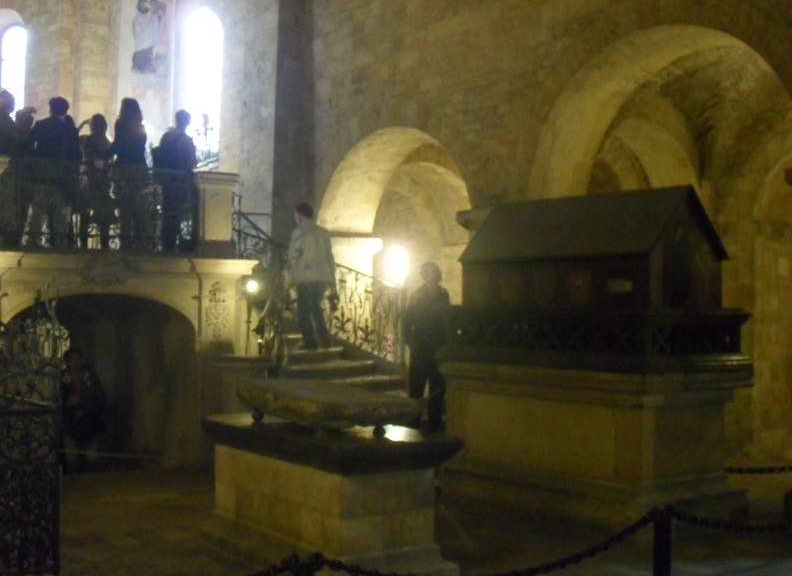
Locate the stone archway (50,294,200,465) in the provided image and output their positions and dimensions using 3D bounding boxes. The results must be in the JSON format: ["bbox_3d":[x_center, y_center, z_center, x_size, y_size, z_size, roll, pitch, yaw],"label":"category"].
[{"bbox_3d":[-3.265,1.004,12.522,2.055,1.875,0.800,1,-1,-36],"label":"stone archway"}]

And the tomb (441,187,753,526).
[{"bbox_3d":[1.731,0.572,10.433,1.227,2.770,2.731,1,-1,-36],"label":"tomb"}]

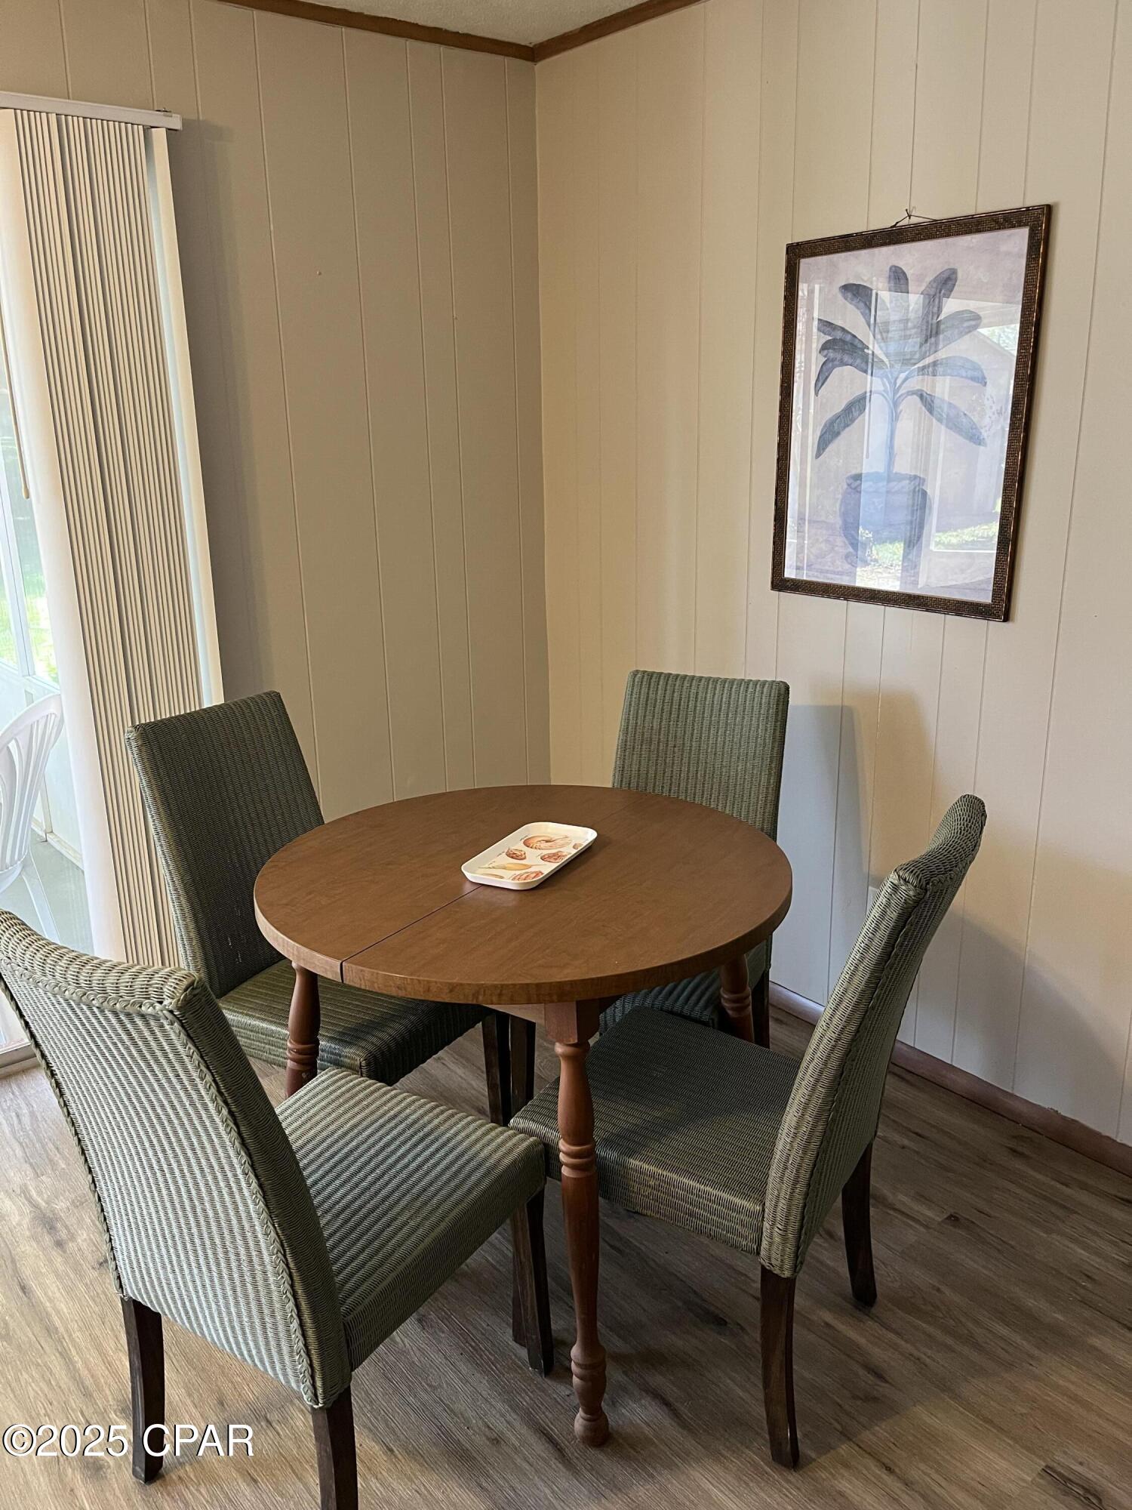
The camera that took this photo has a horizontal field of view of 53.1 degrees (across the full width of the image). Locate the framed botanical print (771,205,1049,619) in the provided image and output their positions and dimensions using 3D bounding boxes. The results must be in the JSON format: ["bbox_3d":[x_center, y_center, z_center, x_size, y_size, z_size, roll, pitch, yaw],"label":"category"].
[{"bbox_3d":[0.693,-0.700,2.401,0.025,0.762,0.606,-14,21,-37],"label":"framed botanical print"}]

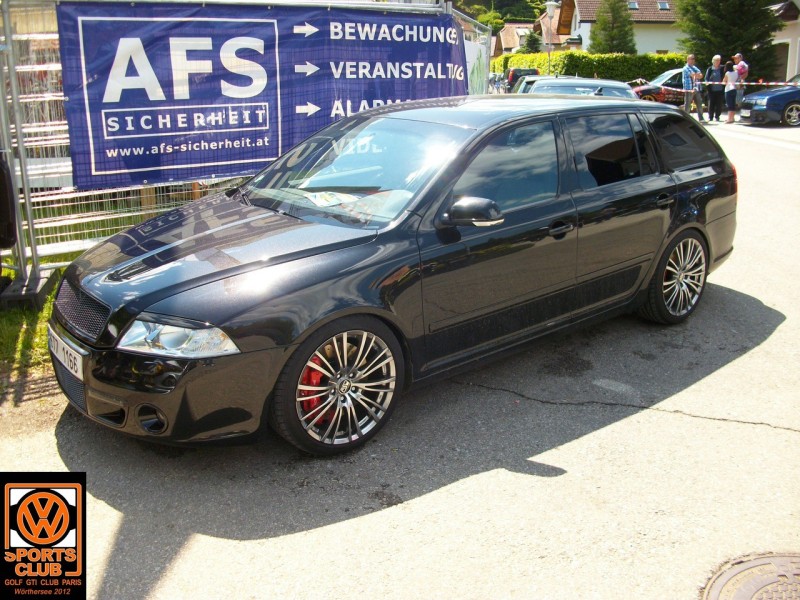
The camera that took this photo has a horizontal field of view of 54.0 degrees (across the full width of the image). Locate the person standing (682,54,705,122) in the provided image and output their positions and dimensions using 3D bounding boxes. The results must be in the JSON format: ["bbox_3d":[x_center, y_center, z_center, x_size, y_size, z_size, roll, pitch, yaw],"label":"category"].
[{"bbox_3d":[7.905,-5.706,21.200,0.420,1.740,0.530,12,20,42],"label":"person standing"}]

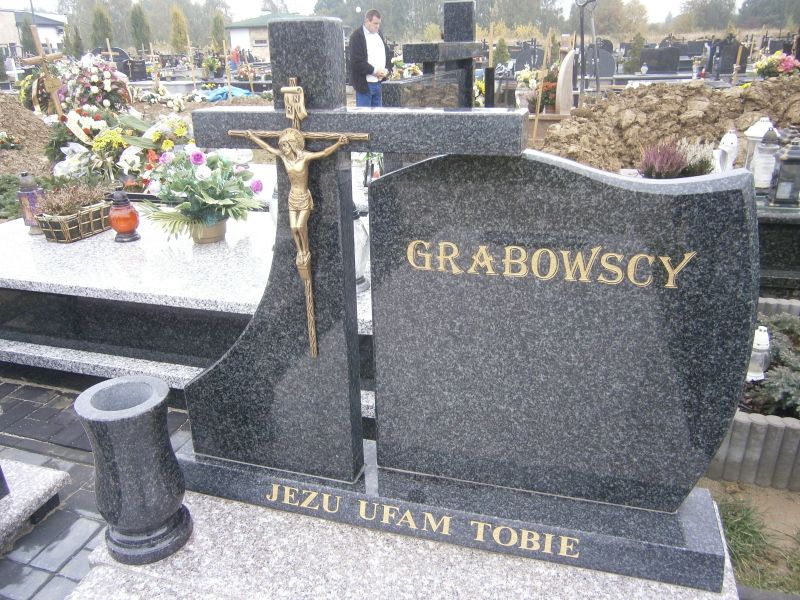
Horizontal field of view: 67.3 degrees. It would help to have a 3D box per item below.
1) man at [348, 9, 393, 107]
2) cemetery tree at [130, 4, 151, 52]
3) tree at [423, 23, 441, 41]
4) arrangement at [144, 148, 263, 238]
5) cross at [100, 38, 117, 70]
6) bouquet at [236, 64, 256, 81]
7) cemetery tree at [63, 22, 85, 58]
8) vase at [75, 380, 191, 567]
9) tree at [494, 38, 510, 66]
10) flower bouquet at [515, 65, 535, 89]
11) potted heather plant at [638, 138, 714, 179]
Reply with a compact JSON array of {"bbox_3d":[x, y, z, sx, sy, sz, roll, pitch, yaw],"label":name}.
[{"bbox_3d":[-0.290,-2.110,6.402,0.380,1.780,0.560,20,30,41],"label":"man"},{"bbox_3d":[-13.200,-13.298,30.743,1.000,3.600,1.000,-10,25,-19],"label":"cemetery tree"},{"bbox_3d":[1.974,-15.789,37.791,1.200,3.020,1.200,-1,22,0],"label":"tree"},{"bbox_3d":[-0.940,-0.479,2.819,0.520,0.410,0.440,-9,24,-17],"label":"arrangement"},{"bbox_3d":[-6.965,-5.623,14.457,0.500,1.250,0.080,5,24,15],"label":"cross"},{"bbox_3d":[-4.188,-6.176,16.395,0.520,0.420,0.440,-7,24,-12],"label":"bouquet"},{"bbox_3d":[-12.063,-9.112,22.372,0.850,2.450,0.850,-12,25,-24],"label":"cemetery tree"},{"bbox_3d":[-0.565,0.363,1.295,0.182,0.356,0.182,5,23,15],"label":"vase"},{"bbox_3d":[4.201,-9.969,24.747,0.660,1.450,0.660,2,23,9],"label":"tree"},{"bbox_3d":[1.792,-3.217,8.649,0.320,0.380,0.300,-1,22,0],"label":"flower bouquet"},{"bbox_3d":[1.467,-0.714,3.198,0.420,0.270,0.300,5,23,15],"label":"potted heather plant"}]

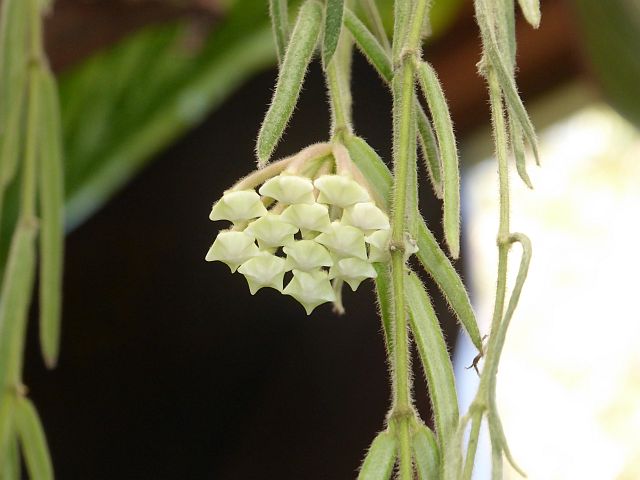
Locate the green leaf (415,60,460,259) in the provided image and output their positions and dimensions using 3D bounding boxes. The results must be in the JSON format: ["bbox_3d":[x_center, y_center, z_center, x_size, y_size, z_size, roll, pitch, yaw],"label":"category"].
[{"bbox_3d":[0.023,-0.015,0.680,0.004,0.037,0.005,-10,0,0],"label":"green leaf"}]

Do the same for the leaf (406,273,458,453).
[{"bbox_3d":[0.021,0.023,0.680,0.005,0.036,0.006,-12,0,0],"label":"leaf"}]

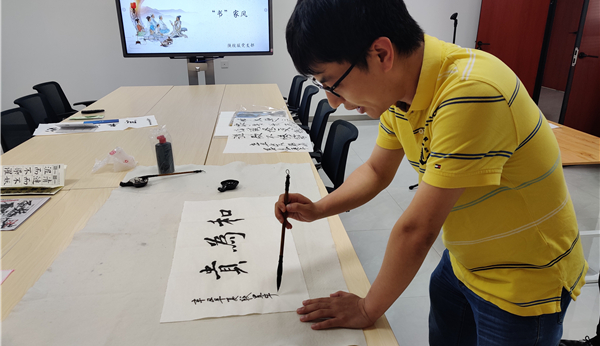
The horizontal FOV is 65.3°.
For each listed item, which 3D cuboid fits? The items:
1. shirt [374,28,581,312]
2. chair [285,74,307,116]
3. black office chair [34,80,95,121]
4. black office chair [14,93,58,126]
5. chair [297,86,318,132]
[{"bbox_3d":[0.408,-0.009,1.054,0.360,0.650,0.470,-18,20,0],"label":"shirt"},{"bbox_3d":[-0.229,-0.393,4.183,0.580,0.910,0.590,-2,19,-6],"label":"chair"},{"bbox_3d":[-1.762,-0.283,3.872,0.580,0.910,0.590,-2,19,-6],"label":"black office chair"},{"bbox_3d":[-1.551,-0.082,3.274,0.580,0.910,0.590,-2,19,-6],"label":"black office chair"},{"bbox_3d":[-0.147,-0.187,3.572,0.580,0.910,0.590,-2,19,-6],"label":"chair"}]

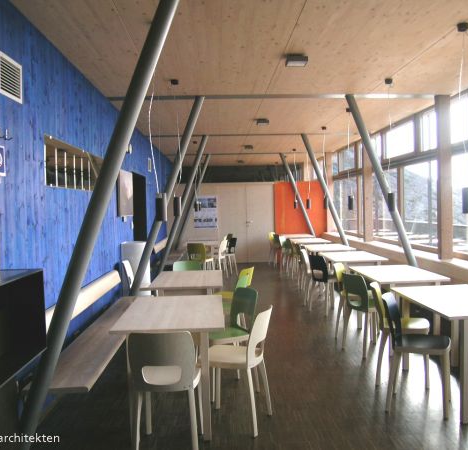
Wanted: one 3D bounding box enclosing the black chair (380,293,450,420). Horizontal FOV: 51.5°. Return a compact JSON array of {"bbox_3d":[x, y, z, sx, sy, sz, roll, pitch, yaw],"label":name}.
[{"bbox_3d":[1.319,0.927,3.513,0.450,0.790,0.405,0,2,20],"label":"black chair"}]

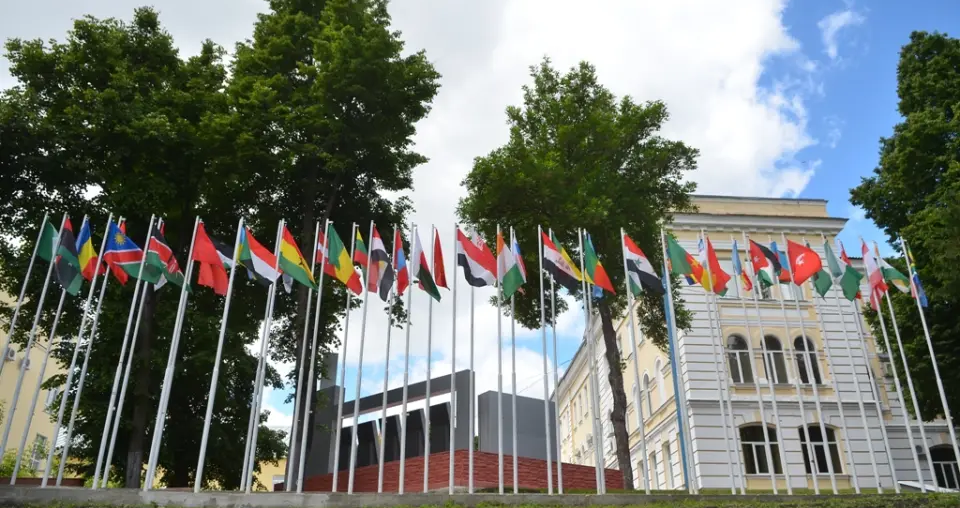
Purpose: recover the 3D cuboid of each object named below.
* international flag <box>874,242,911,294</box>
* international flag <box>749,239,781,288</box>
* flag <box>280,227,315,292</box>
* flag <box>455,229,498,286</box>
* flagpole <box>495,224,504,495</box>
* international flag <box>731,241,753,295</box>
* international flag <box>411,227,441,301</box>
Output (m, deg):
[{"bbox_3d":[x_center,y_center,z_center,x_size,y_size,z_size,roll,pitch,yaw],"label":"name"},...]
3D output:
[{"bbox_3d":[10.519,0.333,16.970,0.854,1.438,0.400,1,-23,-3],"label":"international flag"},{"bbox_3d":[7.023,0.224,16.397,0.756,1.290,0.400,1,-23,-3],"label":"international flag"},{"bbox_3d":[-4.205,0.127,15.414,0.950,1.500,0.300,18,-29,-36],"label":"flag"},{"bbox_3d":[-0.072,0.094,15.938,0.913,1.509,0.350,1,-23,-3],"label":"flag"},{"bbox_3d":[0.436,2.073,14.598,0.080,6.020,0.080,1,-23,-2],"label":"flagpole"},{"bbox_3d":[6.894,0.349,17.469,0.330,1.560,0.330,1,-23,-2],"label":"international flag"},{"bbox_3d":[-1.246,0.221,15.496,0.850,1.600,0.300,18,-29,-36],"label":"international flag"}]

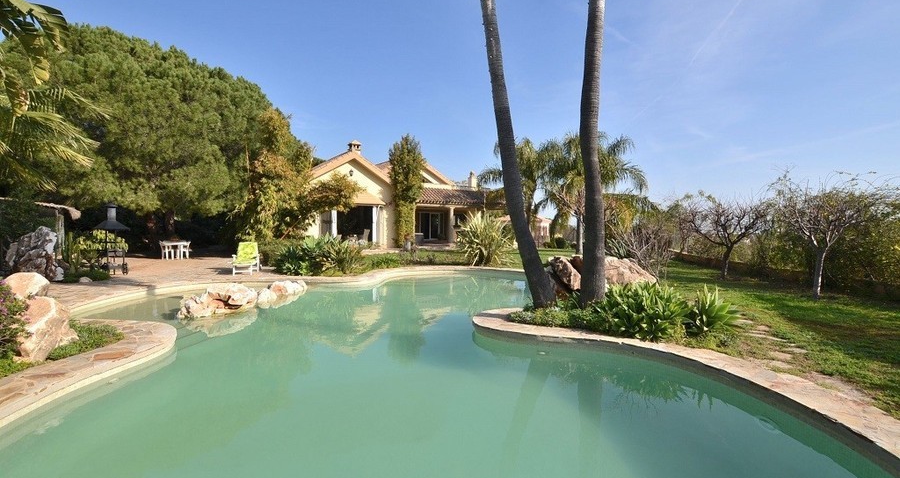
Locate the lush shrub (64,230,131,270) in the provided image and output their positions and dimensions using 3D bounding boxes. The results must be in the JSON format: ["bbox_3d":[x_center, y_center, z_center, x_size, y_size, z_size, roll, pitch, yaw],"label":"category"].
[{"bbox_3d":[-11.865,0.349,12.524,1.600,1.400,1.500,-2,3,-43],"label":"lush shrub"}]

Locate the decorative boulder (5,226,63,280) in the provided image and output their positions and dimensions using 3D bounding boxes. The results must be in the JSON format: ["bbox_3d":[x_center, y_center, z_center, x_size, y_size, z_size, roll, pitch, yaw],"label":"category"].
[{"bbox_3d":[-11.767,0.365,10.623,1.100,1.520,1.150,2,3,42],"label":"decorative boulder"}]

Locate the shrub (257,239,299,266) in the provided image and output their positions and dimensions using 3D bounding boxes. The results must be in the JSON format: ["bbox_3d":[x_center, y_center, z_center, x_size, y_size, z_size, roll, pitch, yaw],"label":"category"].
[{"bbox_3d":[-6.422,0.507,13.932,1.500,0.970,1.300,-1,3,-23],"label":"shrub"}]

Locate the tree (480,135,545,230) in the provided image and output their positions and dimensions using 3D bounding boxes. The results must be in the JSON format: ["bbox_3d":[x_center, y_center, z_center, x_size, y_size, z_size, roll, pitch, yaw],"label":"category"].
[{"bbox_3d":[3.192,-1.850,17.440,3.500,5.400,3.500,0,2,10],"label":"tree"}]

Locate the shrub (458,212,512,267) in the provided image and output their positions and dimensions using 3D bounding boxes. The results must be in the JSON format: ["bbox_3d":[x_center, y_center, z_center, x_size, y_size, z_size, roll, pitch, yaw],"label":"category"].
[{"bbox_3d":[1.348,-0.019,14.211,2.100,2.000,2.100,0,2,0],"label":"shrub"}]

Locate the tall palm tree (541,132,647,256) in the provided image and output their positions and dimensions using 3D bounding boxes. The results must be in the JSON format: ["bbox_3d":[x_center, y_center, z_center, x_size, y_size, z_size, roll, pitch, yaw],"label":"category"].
[{"bbox_3d":[6.450,-1.930,16.936,4.400,5.600,4.400,1,2,21],"label":"tall palm tree"}]

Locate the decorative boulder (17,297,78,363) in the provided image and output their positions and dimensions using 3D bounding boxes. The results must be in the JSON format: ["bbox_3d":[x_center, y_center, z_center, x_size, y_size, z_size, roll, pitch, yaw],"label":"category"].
[{"bbox_3d":[-5.108,1.047,4.726,0.620,0.630,0.600,2,3,42],"label":"decorative boulder"}]

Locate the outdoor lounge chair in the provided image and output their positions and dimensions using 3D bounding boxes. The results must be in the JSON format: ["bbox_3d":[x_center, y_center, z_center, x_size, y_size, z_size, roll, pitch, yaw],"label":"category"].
[{"bbox_3d":[-6.310,0.603,11.664,0.680,0.960,0.980,-1,2,-15],"label":"outdoor lounge chair"}]

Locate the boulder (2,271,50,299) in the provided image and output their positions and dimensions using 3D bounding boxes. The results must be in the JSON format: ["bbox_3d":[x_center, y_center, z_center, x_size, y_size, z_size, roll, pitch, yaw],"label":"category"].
[{"bbox_3d":[-9.012,0.943,7.944,0.700,0.580,0.720,2,3,42],"label":"boulder"}]

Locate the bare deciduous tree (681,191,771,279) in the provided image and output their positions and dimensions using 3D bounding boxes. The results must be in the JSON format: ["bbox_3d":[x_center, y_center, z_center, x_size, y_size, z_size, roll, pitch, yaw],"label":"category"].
[{"bbox_3d":[7.808,-0.075,10.606,2.100,2.400,2.100,2,3,36],"label":"bare deciduous tree"}]

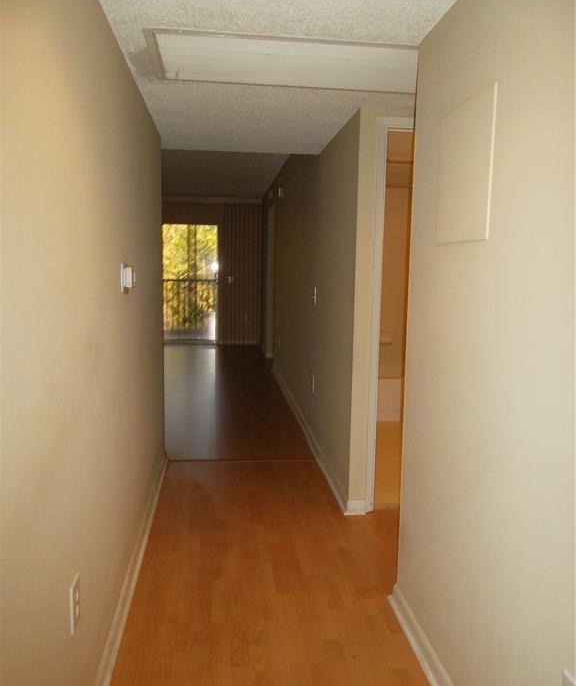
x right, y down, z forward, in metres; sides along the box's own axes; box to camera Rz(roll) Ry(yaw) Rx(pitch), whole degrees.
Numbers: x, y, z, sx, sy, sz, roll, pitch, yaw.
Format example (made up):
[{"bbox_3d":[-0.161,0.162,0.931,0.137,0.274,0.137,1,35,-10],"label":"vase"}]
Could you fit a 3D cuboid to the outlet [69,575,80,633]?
[{"bbox_3d":[-0.538,0.666,1.525,0.008,0.121,0.086,0,7,-7],"label":"outlet"}]

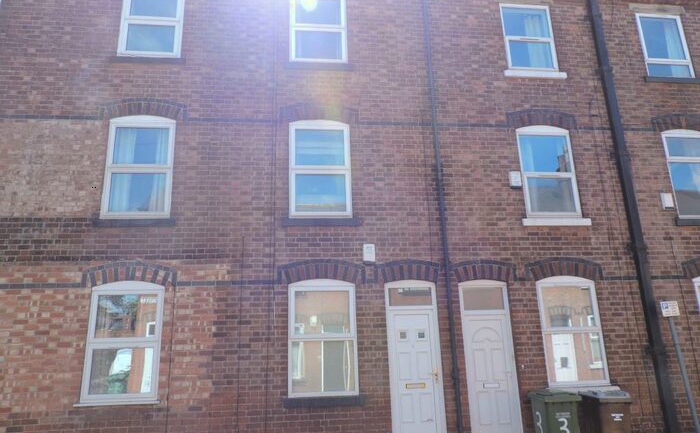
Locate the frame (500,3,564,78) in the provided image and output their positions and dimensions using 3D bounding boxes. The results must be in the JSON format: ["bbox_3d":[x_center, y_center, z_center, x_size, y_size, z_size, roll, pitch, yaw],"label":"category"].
[{"bbox_3d":[3.467,-3.375,9.403,1.144,1.572,0.140,0,-15,-6],"label":"frame"}]

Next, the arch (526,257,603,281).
[{"bbox_3d":[3.593,0.894,8.229,1.322,0.382,0.120,0,-15,-6],"label":"arch"}]

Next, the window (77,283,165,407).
[{"bbox_3d":[-3.405,1.872,7.360,1.075,1.771,0.080,0,-15,-7],"label":"window"}]

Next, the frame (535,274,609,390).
[{"bbox_3d":[3.730,1.910,8.191,1.057,1.811,0.080,0,-15,-7],"label":"frame"}]

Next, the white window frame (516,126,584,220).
[{"bbox_3d":[3.626,-0.830,8.923,1.045,1.799,0.080,0,-15,-7],"label":"white window frame"}]

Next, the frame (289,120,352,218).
[{"bbox_3d":[-0.514,-0.822,8.433,1.067,1.797,0.080,0,-15,-7],"label":"frame"}]

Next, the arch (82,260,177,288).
[{"bbox_3d":[-3.352,0.892,7.492,1.359,0.410,0.120,0,-15,-6],"label":"arch"}]

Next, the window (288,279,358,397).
[{"bbox_3d":[-0.426,1.879,7.600,1.057,1.772,0.100,0,-15,-6],"label":"window"}]

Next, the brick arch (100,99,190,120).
[{"bbox_3d":[-3.448,-1.779,8.199,1.414,0.407,0.120,0,-15,-6],"label":"brick arch"}]

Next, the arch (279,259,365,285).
[{"bbox_3d":[-0.460,0.892,7.799,1.387,0.403,0.120,0,-15,-6],"label":"arch"}]

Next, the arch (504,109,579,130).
[{"bbox_3d":[3.495,-1.766,8.932,1.350,0.406,0.120,0,-15,-6],"label":"arch"}]

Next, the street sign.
[{"bbox_3d":[5.151,1.492,7.807,0.294,0.240,0.050,0,-15,-6],"label":"street sign"}]

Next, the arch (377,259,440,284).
[{"bbox_3d":[0.973,0.917,8.073,1.079,0.404,0.120,0,-15,-7],"label":"arch"}]

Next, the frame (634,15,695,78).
[{"bbox_3d":[6.455,-3.495,9.980,1.023,1.460,0.080,0,-15,-7],"label":"frame"}]

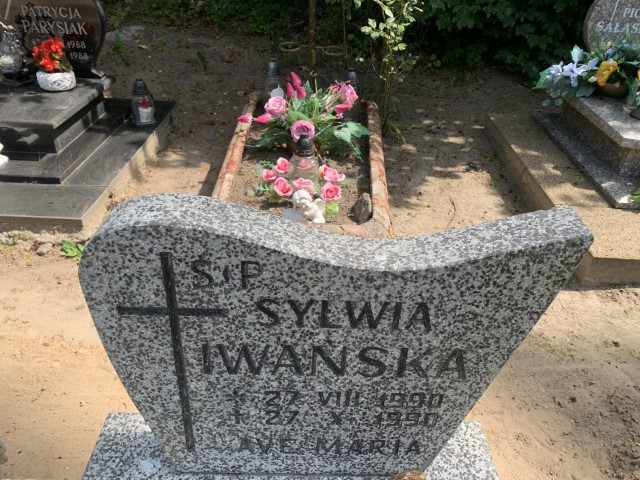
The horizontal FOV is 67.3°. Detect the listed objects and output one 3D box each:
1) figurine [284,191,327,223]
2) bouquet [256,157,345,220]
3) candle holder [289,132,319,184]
[{"bbox_3d":[-0.067,-0.147,2.013,0.150,0.105,0.100,17,38,21],"label":"figurine"},{"bbox_3d":[-0.077,-0.230,2.083,0.375,0.160,0.230,2,35,0],"label":"bouquet"},{"bbox_3d":[-0.070,-0.375,2.210,0.135,0.255,0.135,2,35,0],"label":"candle holder"}]

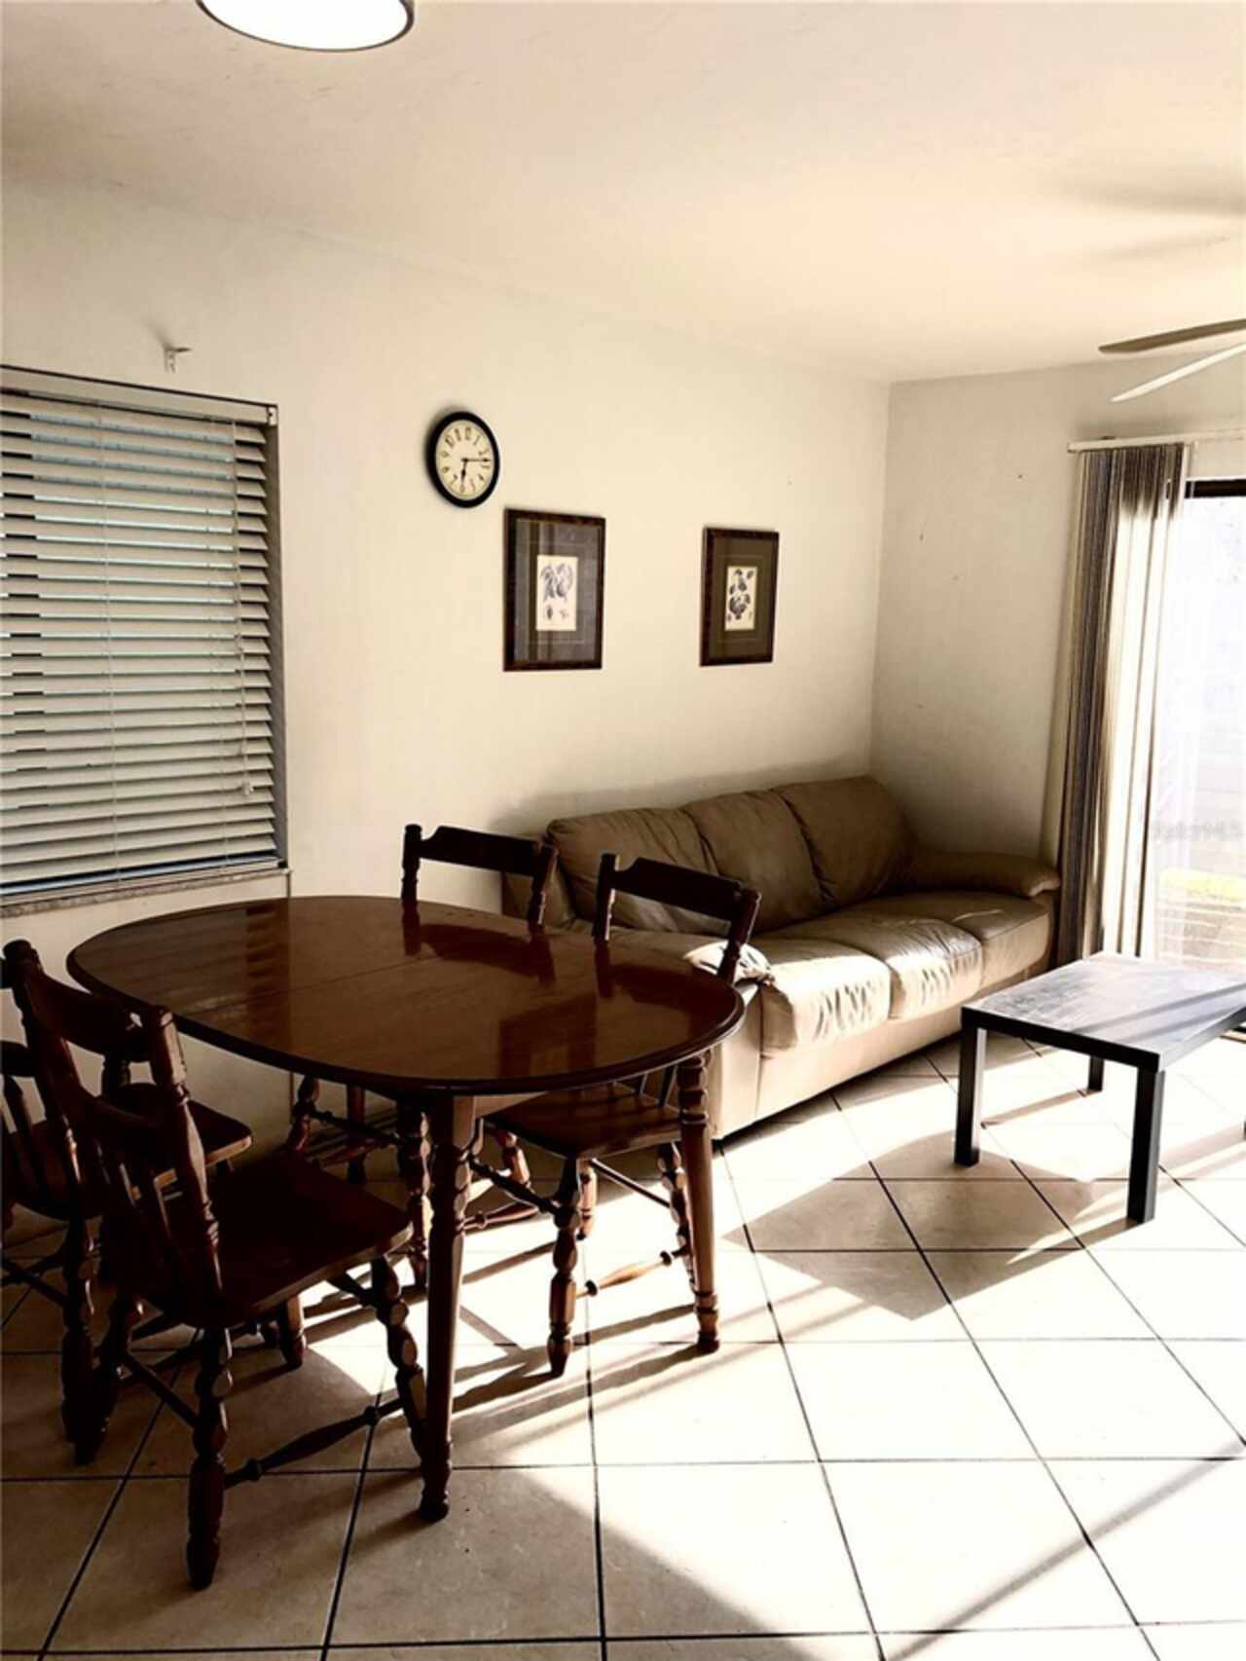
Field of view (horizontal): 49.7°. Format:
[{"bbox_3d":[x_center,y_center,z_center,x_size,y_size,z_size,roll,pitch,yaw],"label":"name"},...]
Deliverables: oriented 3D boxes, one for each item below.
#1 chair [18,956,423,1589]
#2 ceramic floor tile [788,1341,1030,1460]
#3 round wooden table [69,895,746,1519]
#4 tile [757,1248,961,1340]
[{"bbox_3d":[-0.664,0.666,2.315,0.470,0.945,0.535,10,13,42],"label":"chair"},{"bbox_3d":[0.546,1.110,2.620,0.400,0.012,0.400,1,9,-3],"label":"ceramic floor tile"},{"bbox_3d":[-0.507,0.656,2.920,1.640,0.755,1.050,9,12,42],"label":"round wooden table"},{"bbox_3d":[0.524,1.046,3.021,0.400,0.012,0.400,1,9,-3],"label":"tile"}]

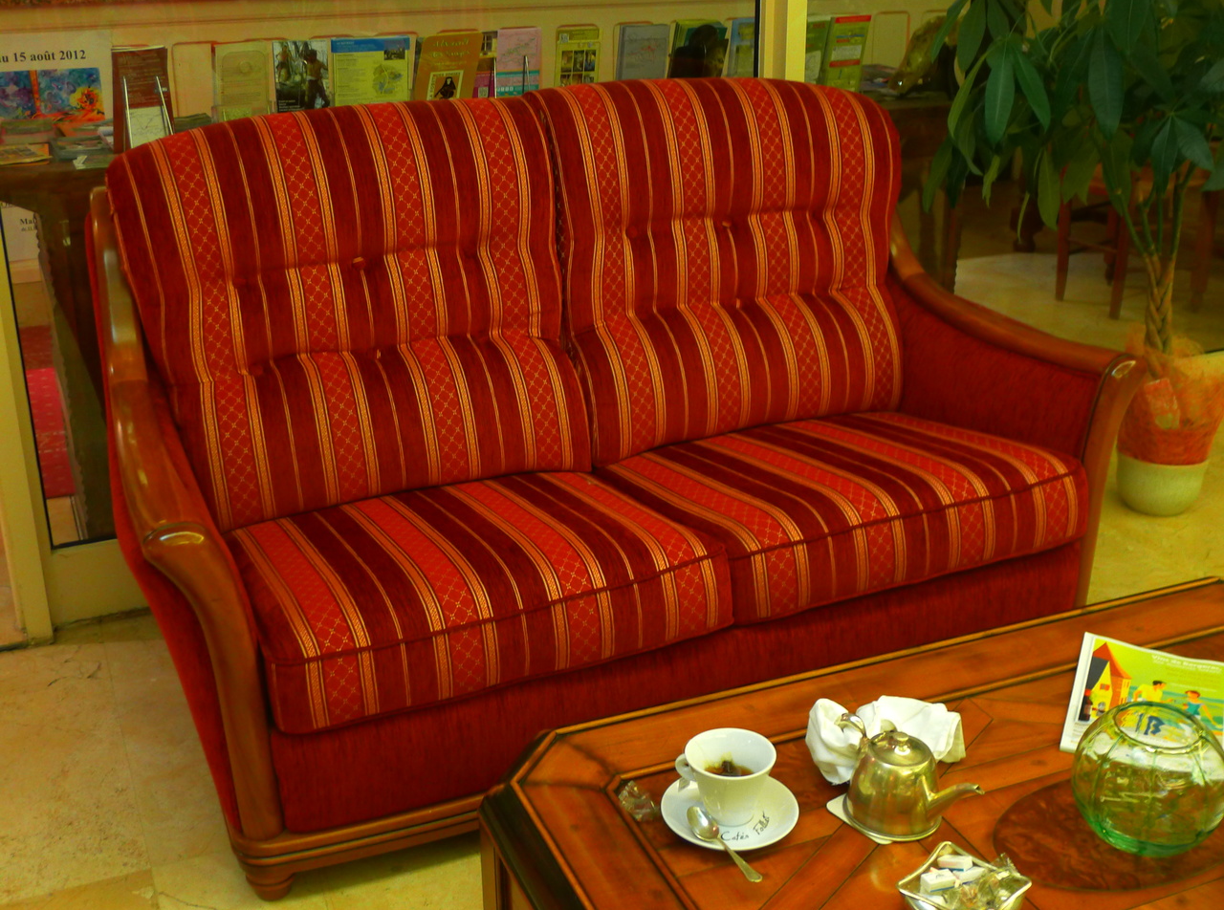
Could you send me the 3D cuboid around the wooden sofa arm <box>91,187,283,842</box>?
[{"bbox_3d":[-0.697,0.071,2.171,0.139,0.817,0.748,-11,24,-25],"label":"wooden sofa arm"}]

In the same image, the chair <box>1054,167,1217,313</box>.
[{"bbox_3d":[1.845,-0.964,5.023,0.408,0.884,0.457,-11,24,-25],"label":"chair"}]

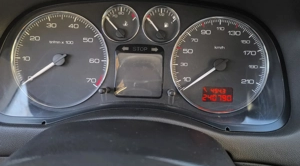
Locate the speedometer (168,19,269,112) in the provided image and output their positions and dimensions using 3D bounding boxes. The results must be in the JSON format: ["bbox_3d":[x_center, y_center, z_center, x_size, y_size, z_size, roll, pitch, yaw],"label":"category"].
[{"bbox_3d":[0.076,-0.020,0.287,0.105,0.105,0.020,2,-2,0],"label":"speedometer"}]

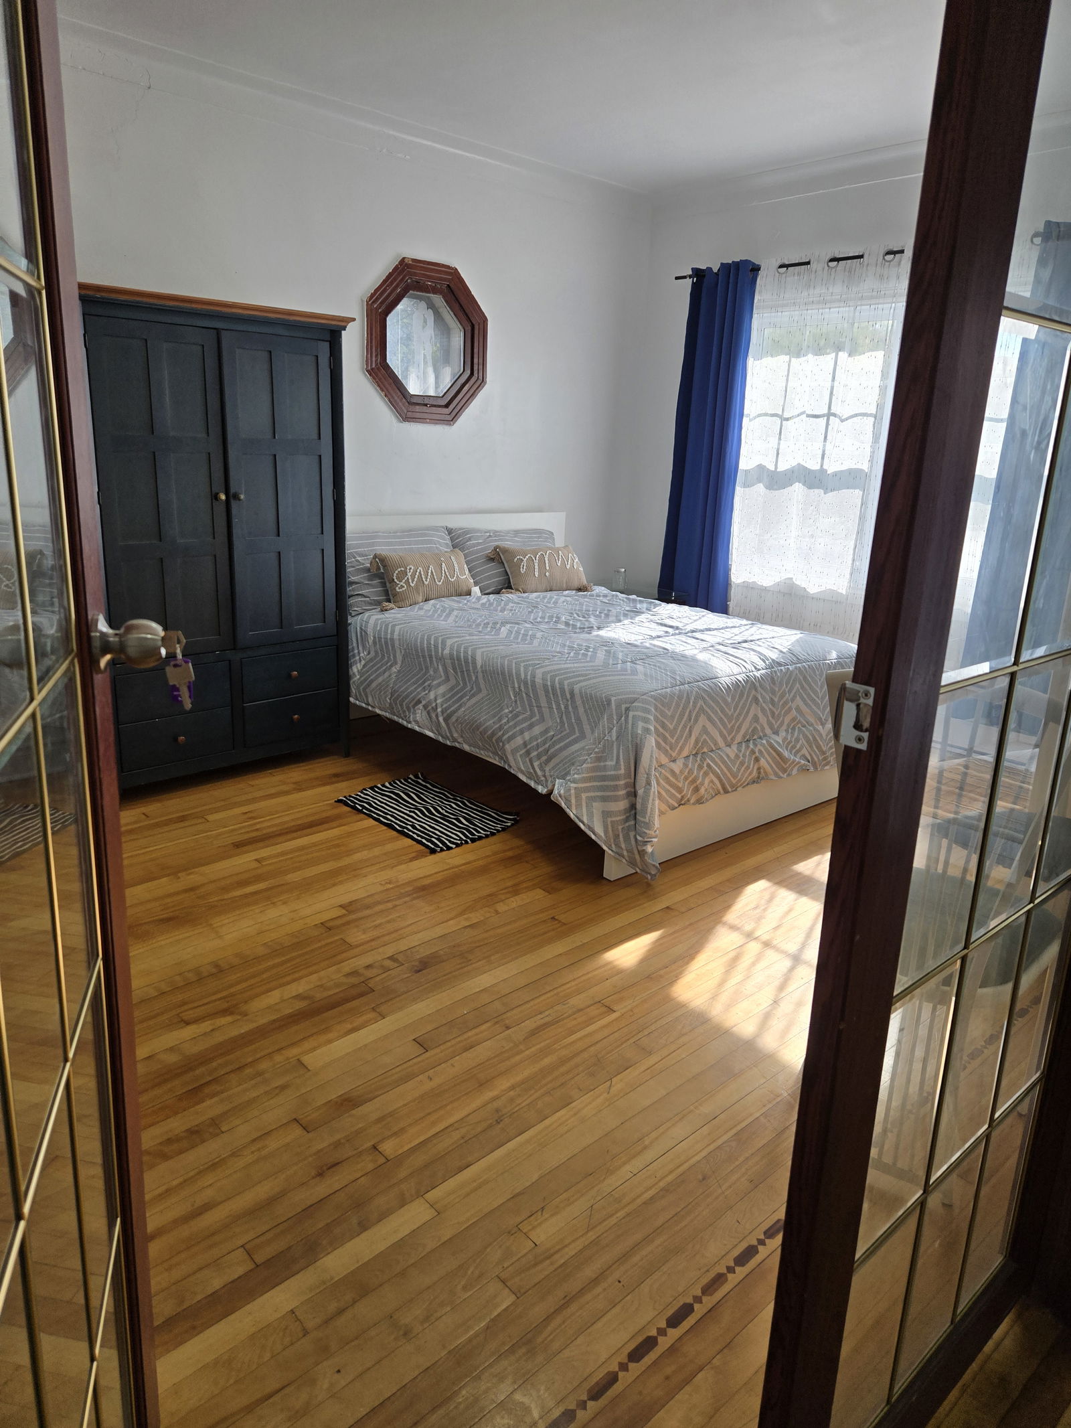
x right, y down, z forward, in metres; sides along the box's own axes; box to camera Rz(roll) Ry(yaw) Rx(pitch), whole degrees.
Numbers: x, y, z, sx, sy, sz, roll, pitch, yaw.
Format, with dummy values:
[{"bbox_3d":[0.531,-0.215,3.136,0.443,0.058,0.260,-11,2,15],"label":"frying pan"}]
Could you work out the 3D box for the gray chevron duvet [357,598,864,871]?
[{"bbox_3d":[0.349,-0.101,4.175,1.820,0.640,1.830,-11,21,-40],"label":"gray chevron duvet"}]

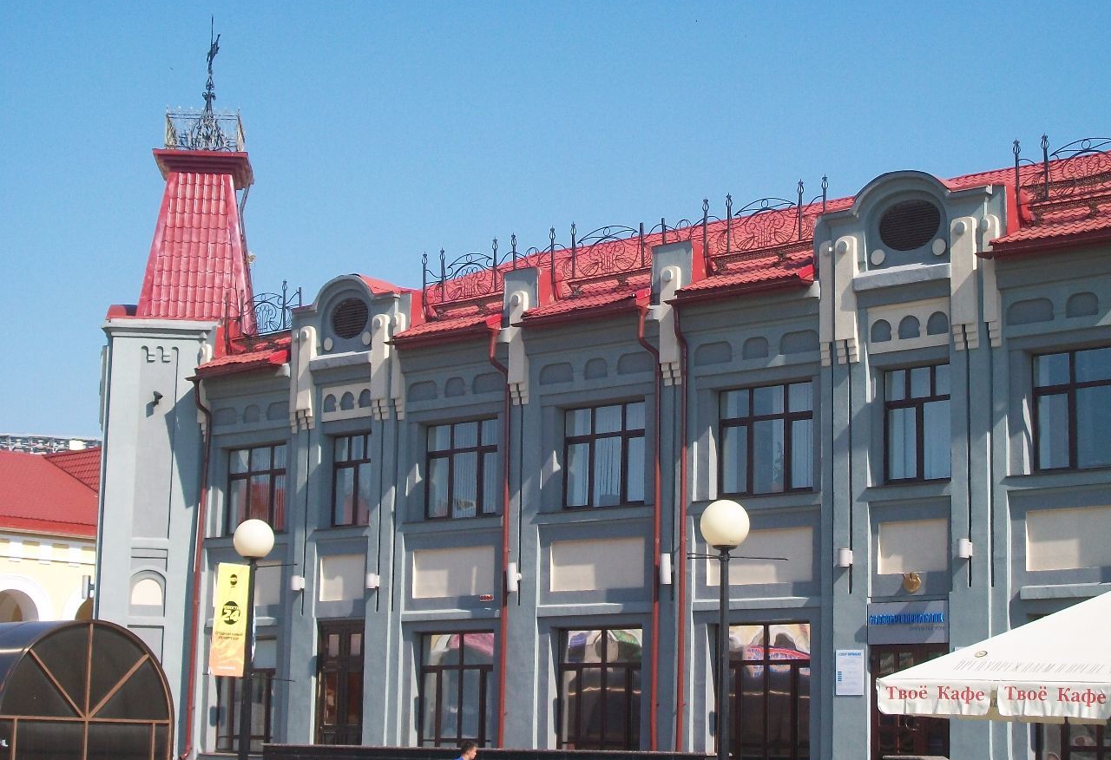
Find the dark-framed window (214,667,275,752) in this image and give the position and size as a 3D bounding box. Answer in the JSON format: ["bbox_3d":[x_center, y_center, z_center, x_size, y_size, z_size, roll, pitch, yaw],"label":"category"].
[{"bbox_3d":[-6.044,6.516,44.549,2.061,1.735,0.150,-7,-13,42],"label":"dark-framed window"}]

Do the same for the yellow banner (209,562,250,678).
[{"bbox_3d":[-3.561,2.642,24.646,0.040,1.270,0.490,-7,-13,42],"label":"yellow banner"}]

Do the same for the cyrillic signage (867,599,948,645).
[{"bbox_3d":[5.210,3.596,33.195,1.418,0.631,0.120,-7,-12,42],"label":"cyrillic signage"}]

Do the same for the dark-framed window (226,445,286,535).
[{"bbox_3d":[-5.803,2.154,44.210,1.958,1.734,0.180,-7,-12,42],"label":"dark-framed window"}]

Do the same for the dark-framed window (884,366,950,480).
[{"bbox_3d":[5.649,0.676,34.626,1.350,1.786,0.150,-7,-13,42],"label":"dark-framed window"}]

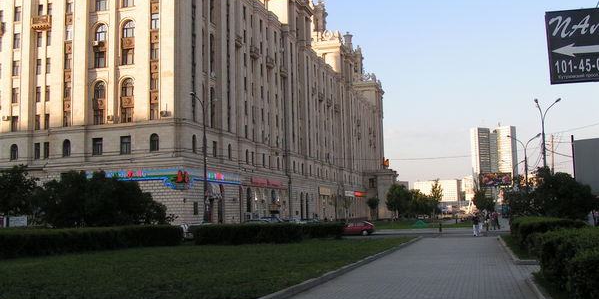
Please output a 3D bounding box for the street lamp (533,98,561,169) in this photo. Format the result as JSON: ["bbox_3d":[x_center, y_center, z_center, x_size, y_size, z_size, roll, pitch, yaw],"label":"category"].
[{"bbox_3d":[22.690,1.194,60.609,2.600,12.137,1.600,-3,-6,16],"label":"street lamp"}]

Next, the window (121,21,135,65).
[{"bbox_3d":[-20.154,-12.523,77.728,1.685,5.367,0.400,-3,-6,16],"label":"window"}]

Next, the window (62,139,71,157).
[{"bbox_3d":[-27.738,-0.115,78.743,1.079,2.140,0.400,-3,-6,16],"label":"window"}]

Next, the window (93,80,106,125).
[{"bbox_3d":[-23.584,-5.469,78.050,1.728,5.340,0.400,-3,-6,16],"label":"window"}]

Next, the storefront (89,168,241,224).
[{"bbox_3d":[-17.281,7.195,87.653,13.237,7.553,17.001,-3,-6,18],"label":"storefront"}]

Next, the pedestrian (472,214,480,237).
[{"bbox_3d":[12.673,5.412,47.083,0.550,1.650,0.350,-3,-6,16],"label":"pedestrian"}]

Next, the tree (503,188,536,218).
[{"bbox_3d":[19.467,5.270,57.938,3.100,3.826,3.100,-3,-6,18],"label":"tree"}]

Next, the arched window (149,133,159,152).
[{"bbox_3d":[-17.506,-0.833,79.669,1.264,2.192,0.300,-3,-6,18],"label":"arched window"}]

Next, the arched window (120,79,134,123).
[{"bbox_3d":[-21.253,-5.936,81.622,1.900,5.529,0.300,-3,-6,18],"label":"arched window"}]

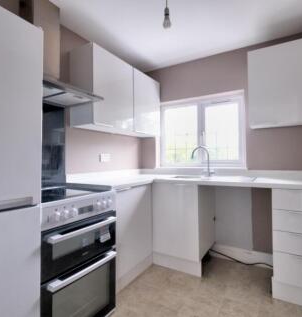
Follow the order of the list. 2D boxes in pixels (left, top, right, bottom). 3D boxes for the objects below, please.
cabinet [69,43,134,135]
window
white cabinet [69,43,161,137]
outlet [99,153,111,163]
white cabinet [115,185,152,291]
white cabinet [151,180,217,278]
[{"bbox_3d":[-0.479,-0.653,2.041,0.314,0.719,0.596,-1,0,30],"label":"cabinet"},{"bbox_3d":[0.619,-0.319,2.596,1.125,0.862,0.070,-1,0,30],"label":"window"},{"bbox_3d":[-0.331,-0.655,2.298,0.314,0.719,1.191,-1,0,30],"label":"white cabinet"},{"bbox_3d":[-0.522,-0.008,2.248,0.012,0.087,0.148,-1,0,30],"label":"outlet"},{"bbox_3d":[-0.378,0.693,1.958,0.576,0.858,0.580,-1,-1,30],"label":"white cabinet"},{"bbox_3d":[0.377,0.684,2.211,0.481,0.873,0.580,-1,0,30],"label":"white cabinet"}]

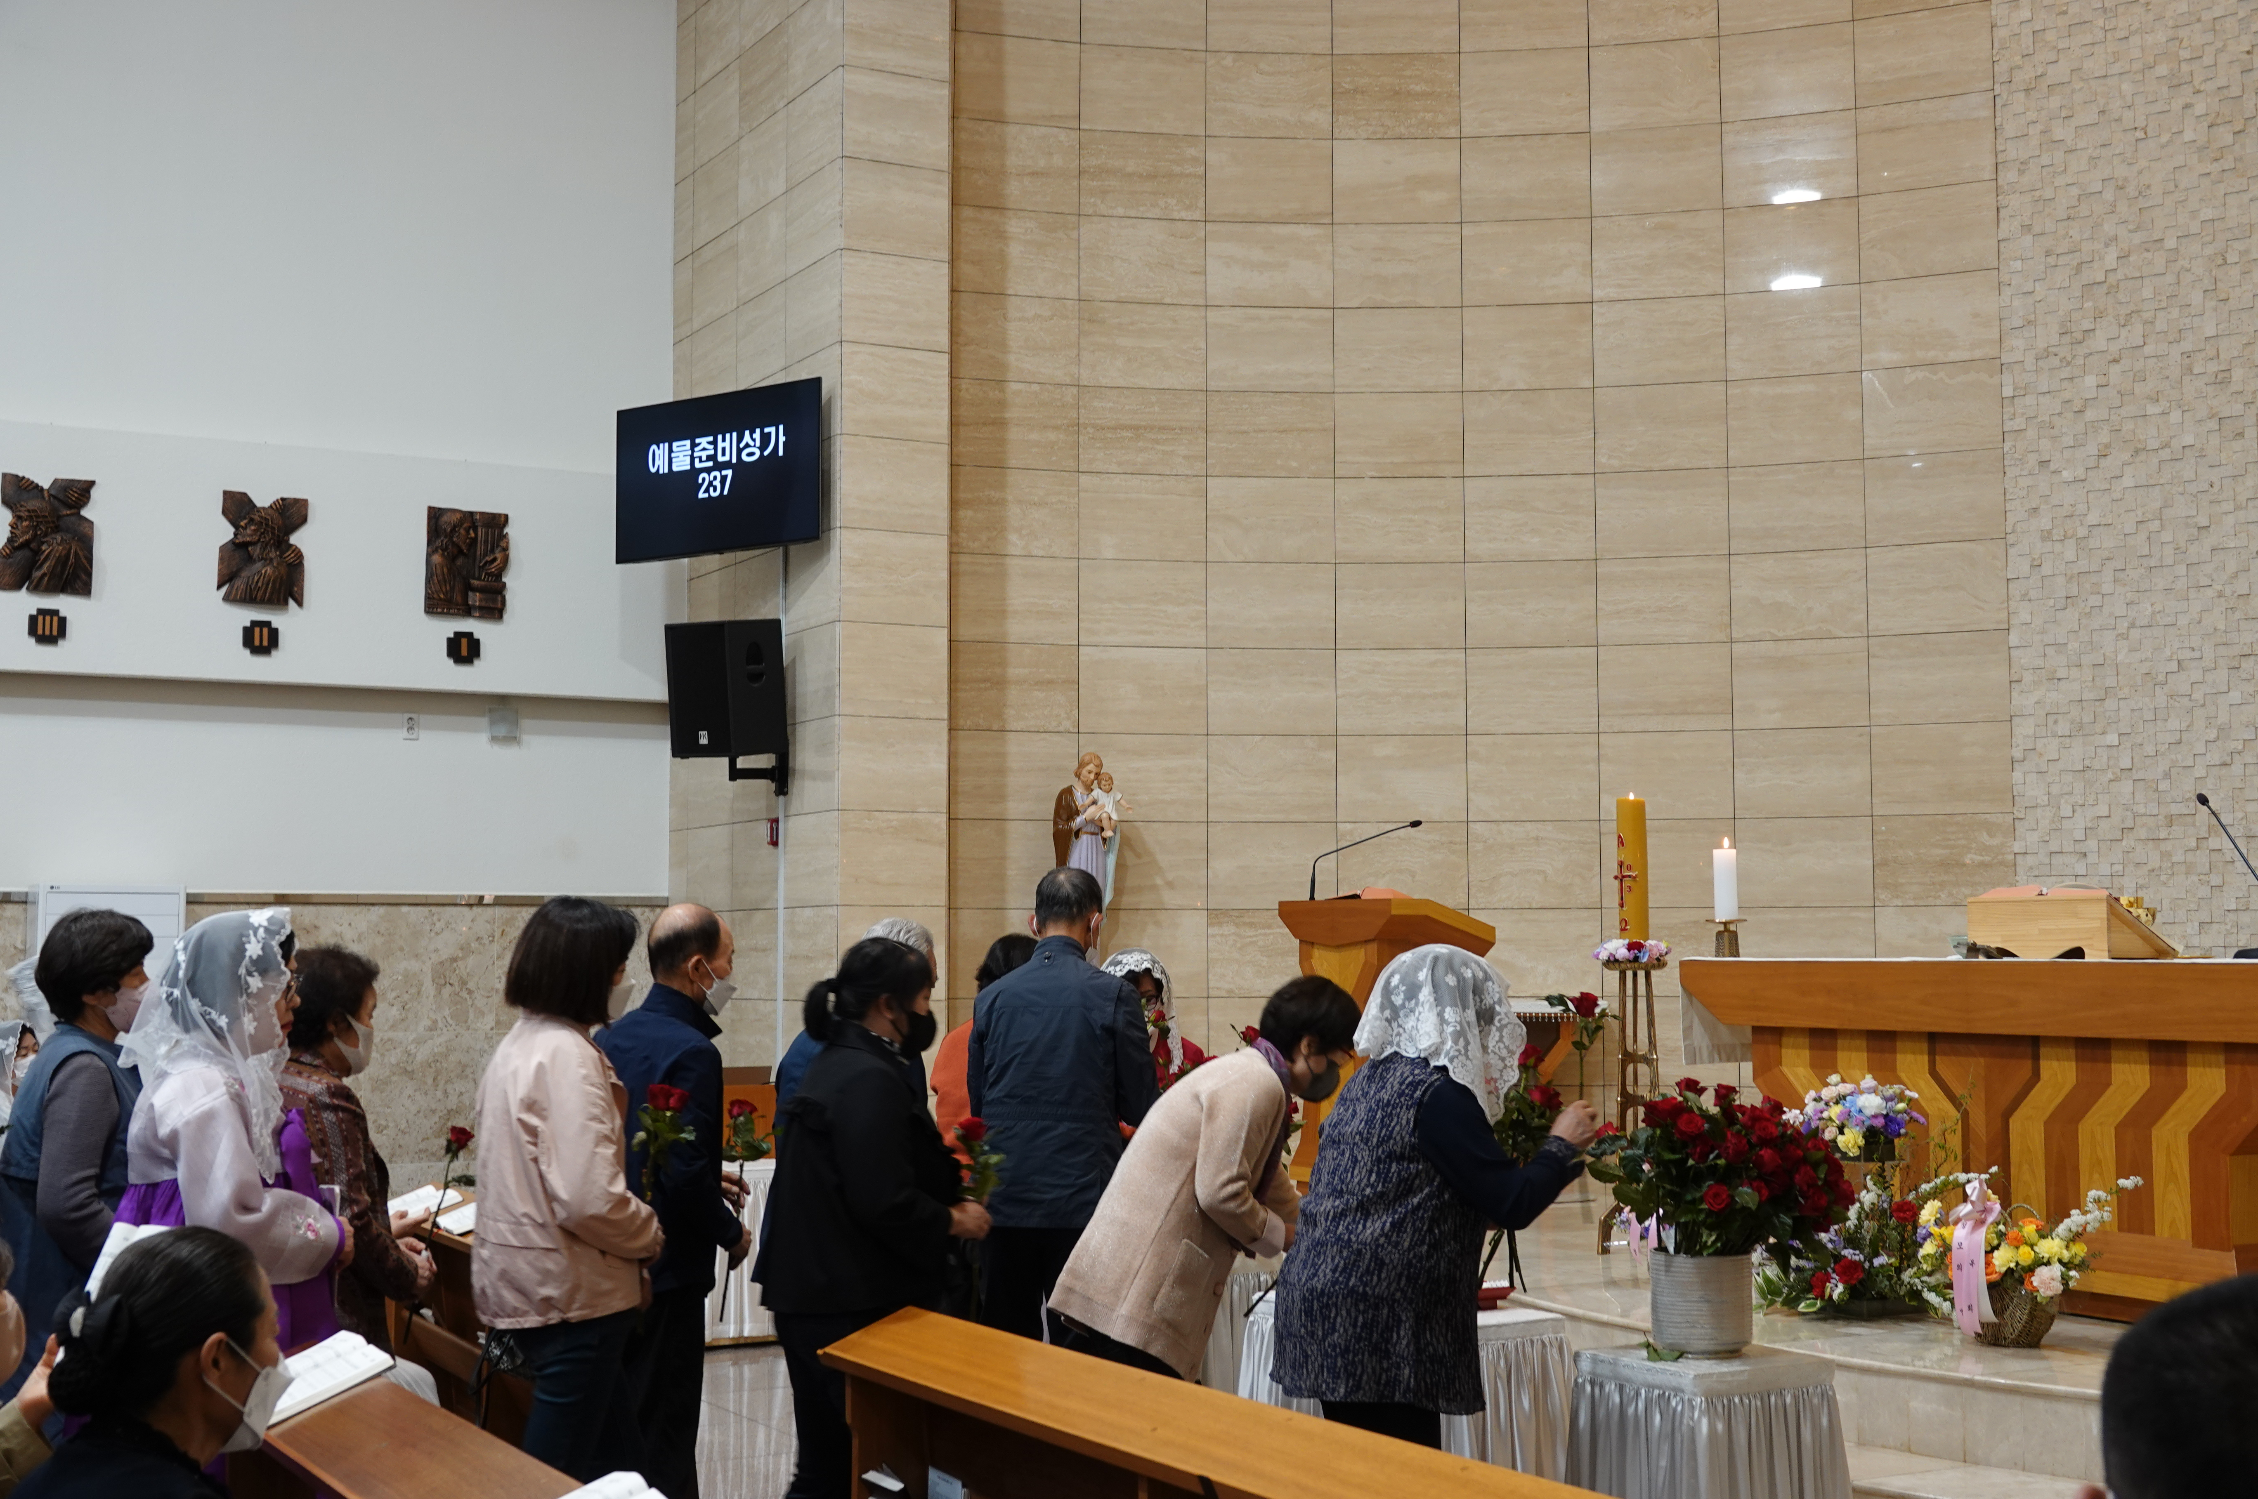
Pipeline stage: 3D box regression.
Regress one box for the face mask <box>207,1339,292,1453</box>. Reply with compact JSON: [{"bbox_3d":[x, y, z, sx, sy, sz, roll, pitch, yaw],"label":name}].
[{"bbox_3d":[-0.961,0.704,2.720,0.140,0.120,0.110,-4,-19,45],"label":"face mask"}]

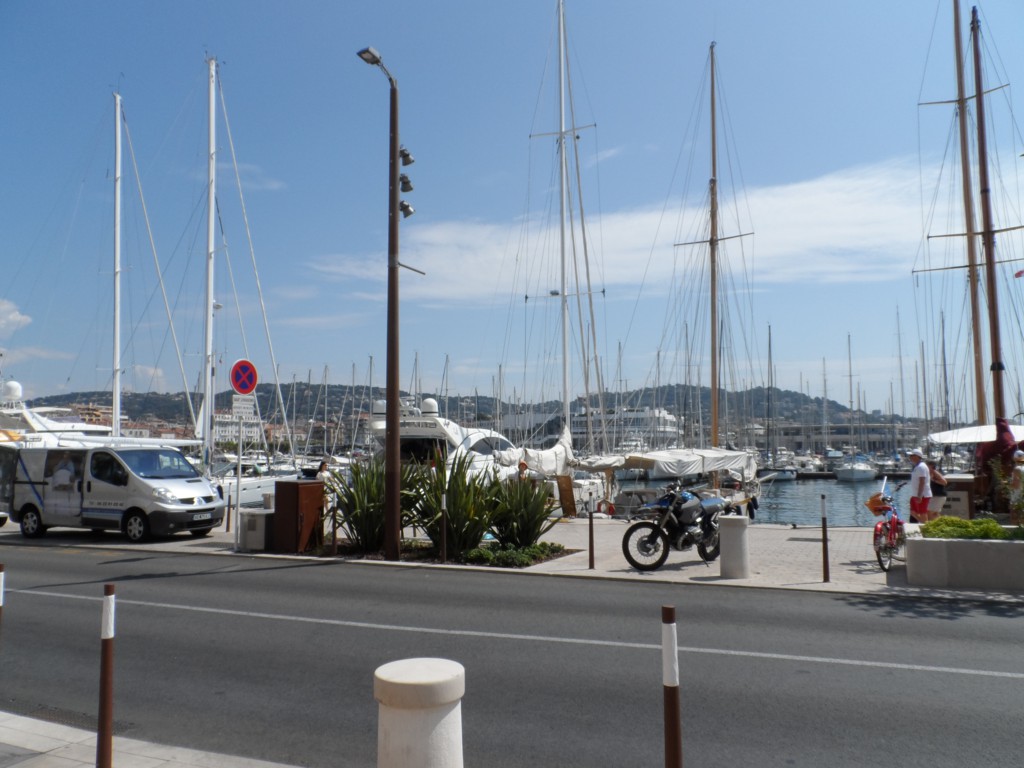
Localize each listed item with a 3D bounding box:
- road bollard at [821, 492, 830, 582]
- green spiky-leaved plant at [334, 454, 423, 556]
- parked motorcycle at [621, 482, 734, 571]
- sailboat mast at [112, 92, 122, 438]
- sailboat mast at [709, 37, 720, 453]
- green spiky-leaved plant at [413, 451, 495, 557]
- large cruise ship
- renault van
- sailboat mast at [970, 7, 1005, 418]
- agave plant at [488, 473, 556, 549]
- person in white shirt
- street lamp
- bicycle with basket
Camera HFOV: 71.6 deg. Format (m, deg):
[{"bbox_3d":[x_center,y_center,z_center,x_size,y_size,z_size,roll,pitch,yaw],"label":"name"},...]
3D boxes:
[{"bbox_3d":[4.154,2.041,9.418,0.080,1.130,0.080,-2,-6,22],"label":"road bollard"},{"bbox_3d":[-2.498,2.230,13.338,1.550,1.700,1.500,-1,-6,0],"label":"green spiky-leaved plant"},{"bbox_3d":[2.628,2.131,10.781,2.300,1.240,0.880,5,-8,-40],"label":"parked motorcycle"},{"bbox_3d":[-21.525,-5.753,38.742,0.320,21.140,0.320,-5,-6,21],"label":"sailboat mast"},{"bbox_3d":[6.991,-4.174,24.501,0.210,15.880,0.210,-1,-6,22],"label":"sailboat mast"},{"bbox_3d":[-1.010,2.061,12.713,1.450,1.820,1.400,-1,-5,0],"label":"green spiky-leaved plant"},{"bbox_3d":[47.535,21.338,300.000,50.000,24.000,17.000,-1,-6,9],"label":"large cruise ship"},{"bbox_3d":[-8.894,2.466,16.157,4.800,1.970,1.930,-3,-7,21],"label":"renault van"},{"bbox_3d":[12.714,-3.799,18.935,0.260,13.150,0.260,-2,-6,22],"label":"sailboat mast"},{"bbox_3d":[0.152,2.380,13.418,1.280,1.370,1.250,-1,-6,0],"label":"agave plant"},{"bbox_3d":[7.581,2.077,13.185,0.420,1.710,0.470,-3,-6,27],"label":"person in white shirt"},{"bbox_3d":[-2.118,-1.337,12.044,0.420,8.480,1.550,-3,-6,24],"label":"street lamp"},{"bbox_3d":[5.563,2.104,10.470,0.600,1.170,1.750,-6,-8,40],"label":"bicycle with basket"}]

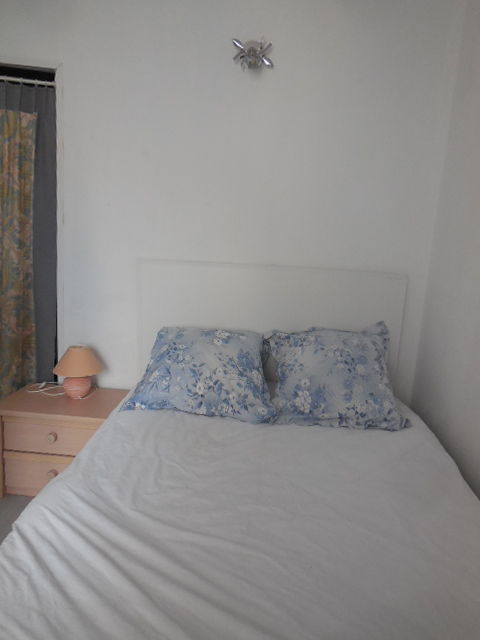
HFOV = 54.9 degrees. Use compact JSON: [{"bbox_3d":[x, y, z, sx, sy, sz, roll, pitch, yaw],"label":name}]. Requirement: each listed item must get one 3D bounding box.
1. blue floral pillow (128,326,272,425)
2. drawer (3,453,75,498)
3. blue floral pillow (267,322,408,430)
[{"bbox_3d":[-0.178,0.249,2.303,0.700,0.480,0.170,4,-31,3],"label":"blue floral pillow"},{"bbox_3d":[-0.914,0.741,2.468,0.490,0.225,0.350,4,11,3],"label":"drawer"},{"bbox_3d":[0.452,0.273,2.280,0.680,0.490,0.170,4,-31,3],"label":"blue floral pillow"}]

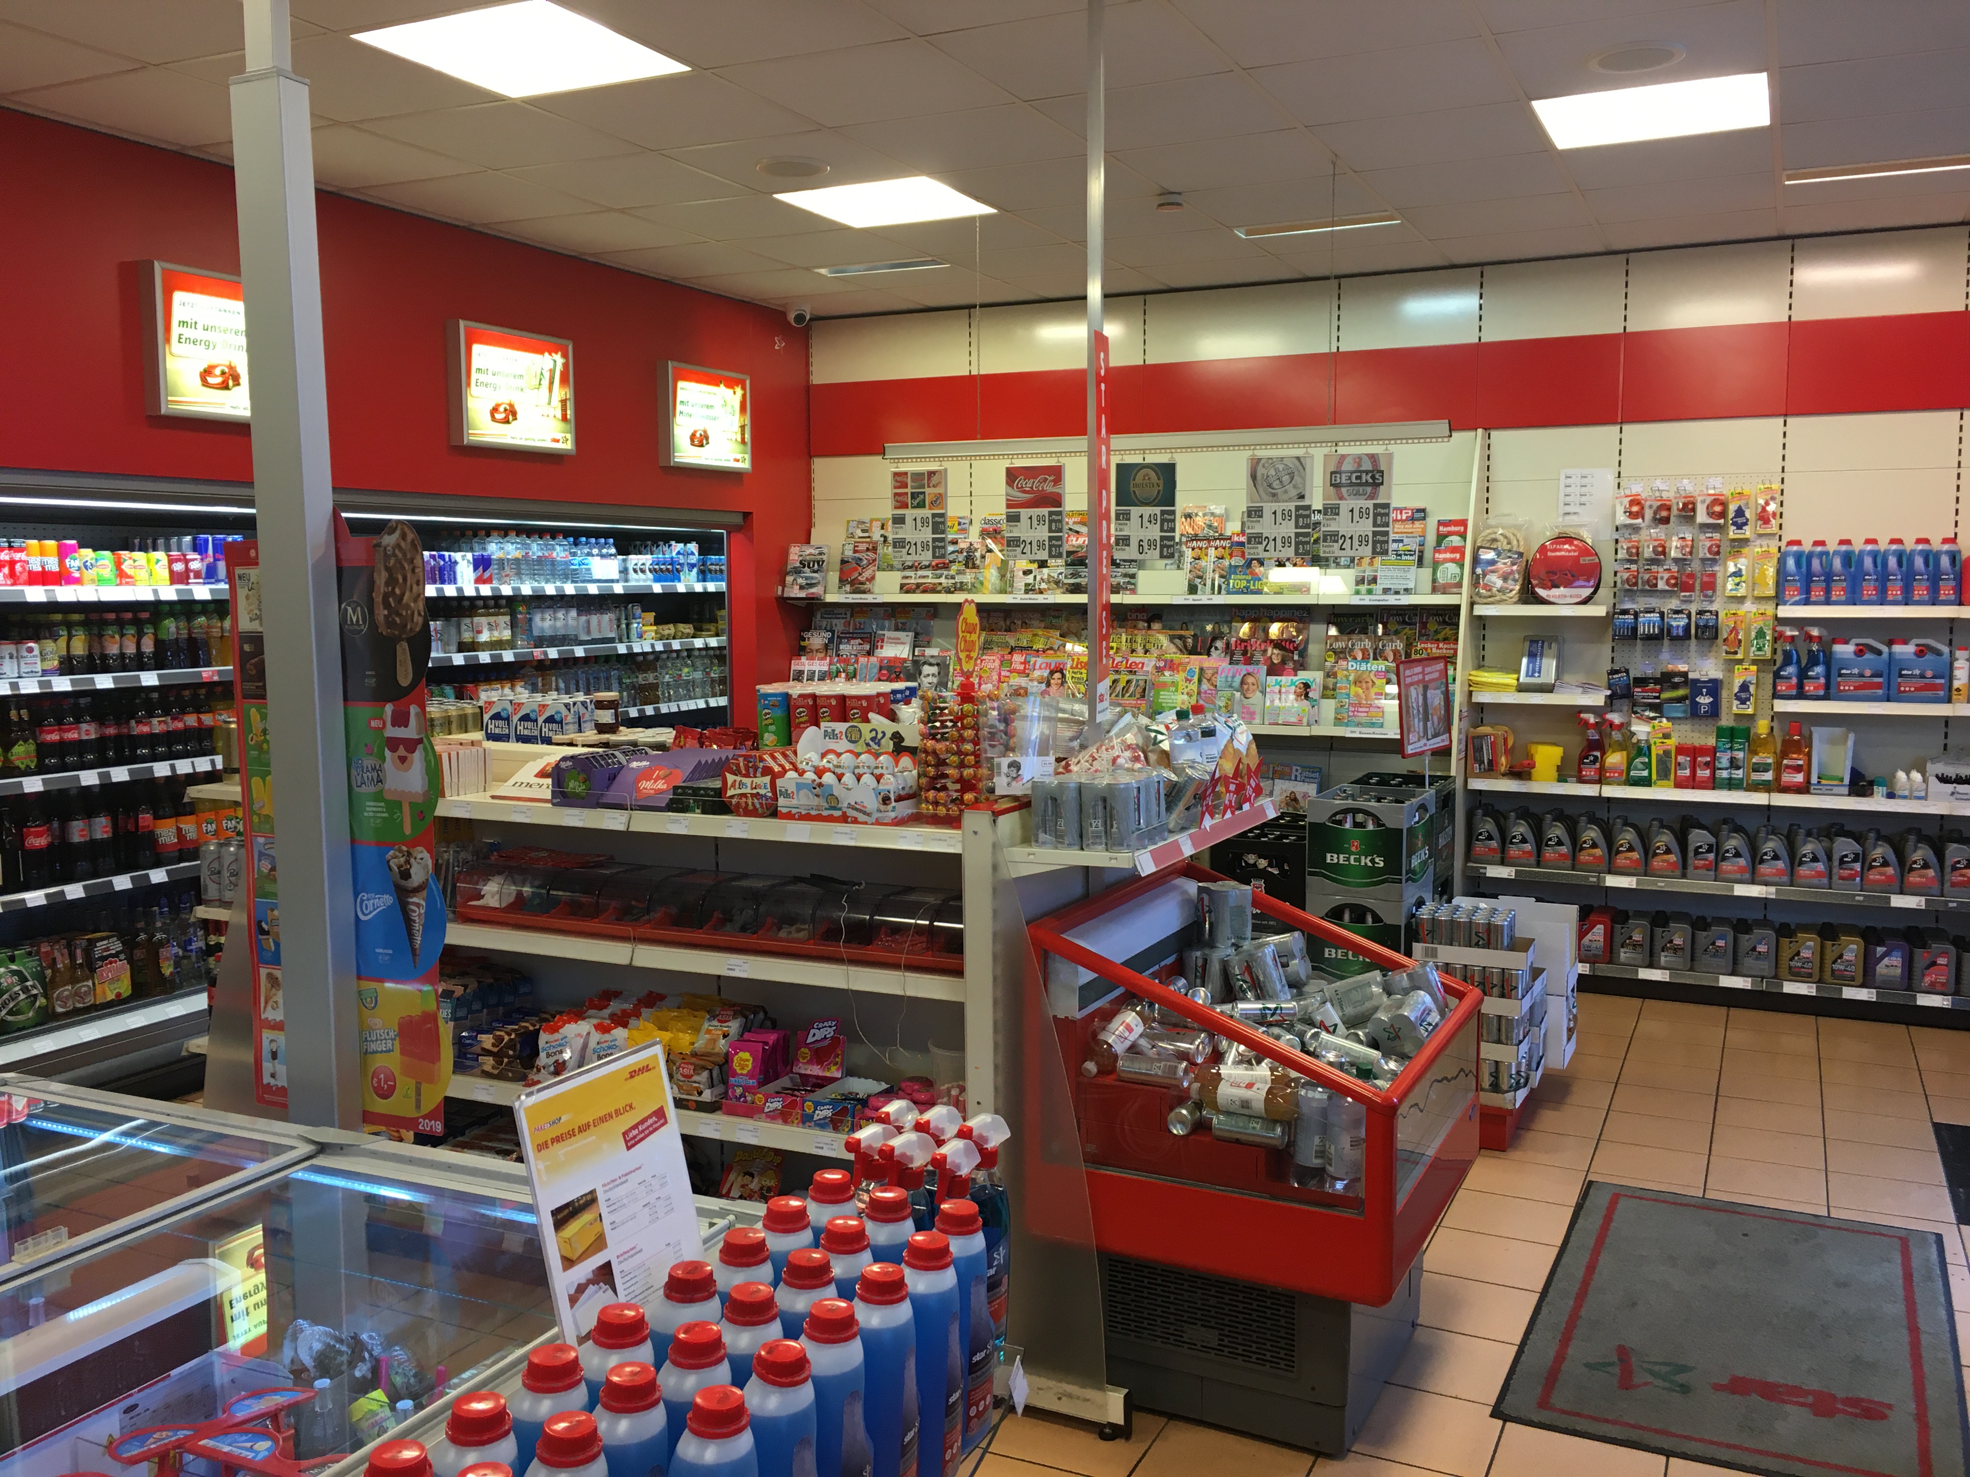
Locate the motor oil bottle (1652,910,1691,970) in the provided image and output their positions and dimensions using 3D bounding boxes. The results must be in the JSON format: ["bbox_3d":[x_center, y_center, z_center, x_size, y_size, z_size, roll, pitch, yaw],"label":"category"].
[{"bbox_3d":[2.773,0.813,6.637,0.138,0.233,0.065,2,6,26],"label":"motor oil bottle"}]

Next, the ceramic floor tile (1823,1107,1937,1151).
[{"bbox_3d":[2.722,1.187,5.031,0.298,0.010,0.298,2,6,26],"label":"ceramic floor tile"}]

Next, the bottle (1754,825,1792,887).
[{"bbox_3d":[3.078,0.456,6.444,0.118,0.218,0.068,3,6,25],"label":"bottle"}]

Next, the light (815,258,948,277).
[{"bbox_3d":[-0.444,-2.030,7.027,0.587,0.060,0.177,2,6,26],"label":"light"}]

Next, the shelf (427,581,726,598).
[{"bbox_3d":[-1.904,-0.649,7.207,0.460,0.050,2.060,3,7,26],"label":"shelf"}]

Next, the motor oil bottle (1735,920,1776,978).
[{"bbox_3d":[2.981,0.812,6.385,0.141,0.222,0.066,3,7,26],"label":"motor oil bottle"}]

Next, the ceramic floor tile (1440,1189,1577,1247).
[{"bbox_3d":[1.382,1.262,4.344,0.298,0.010,0.298,2,6,26],"label":"ceramic floor tile"}]

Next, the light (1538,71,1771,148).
[{"bbox_3d":[1.910,-1.798,4.711,0.600,0.050,0.600,3,6,25],"label":"light"}]

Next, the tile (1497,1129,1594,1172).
[{"bbox_3d":[1.658,1.222,4.914,0.300,0.010,0.300,2,6,26],"label":"tile"}]

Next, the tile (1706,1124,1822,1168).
[{"bbox_3d":[2.312,1.208,4.870,0.298,0.010,0.298,2,6,26],"label":"tile"}]

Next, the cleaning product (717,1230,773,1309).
[{"bbox_3d":[-0.261,0.663,1.779,0.083,0.254,0.096,2,6,26],"label":"cleaning product"}]

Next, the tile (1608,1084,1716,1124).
[{"bbox_3d":[2.173,1.172,5.280,0.298,0.010,0.294,3,6,26],"label":"tile"}]

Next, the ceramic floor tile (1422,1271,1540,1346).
[{"bbox_3d":[1.119,1.316,3.804,0.298,0.010,0.298,2,6,26],"label":"ceramic floor tile"}]

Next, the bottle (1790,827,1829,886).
[{"bbox_3d":[3.207,0.461,6.394,0.123,0.232,0.072,2,6,26],"label":"bottle"}]

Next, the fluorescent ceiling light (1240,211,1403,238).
[{"bbox_3d":[1.248,-1.957,6.215,0.603,0.060,0.189,2,6,26],"label":"fluorescent ceiling light"}]

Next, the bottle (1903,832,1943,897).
[{"bbox_3d":[3.558,0.475,6.264,0.126,0.237,0.075,3,7,26],"label":"bottle"}]

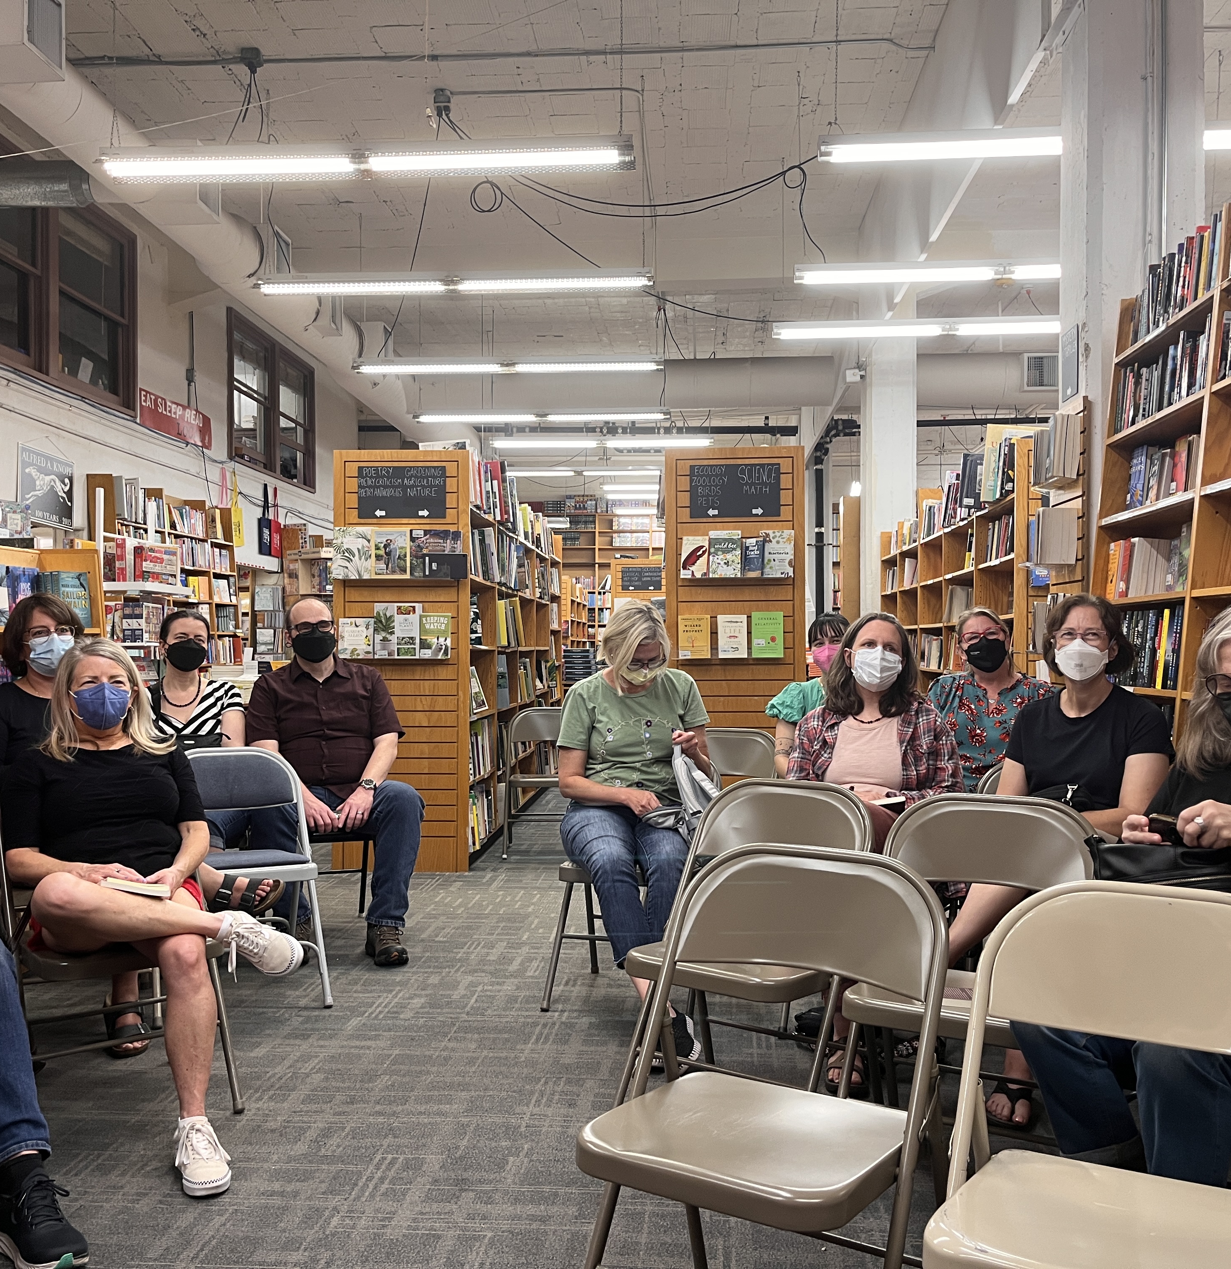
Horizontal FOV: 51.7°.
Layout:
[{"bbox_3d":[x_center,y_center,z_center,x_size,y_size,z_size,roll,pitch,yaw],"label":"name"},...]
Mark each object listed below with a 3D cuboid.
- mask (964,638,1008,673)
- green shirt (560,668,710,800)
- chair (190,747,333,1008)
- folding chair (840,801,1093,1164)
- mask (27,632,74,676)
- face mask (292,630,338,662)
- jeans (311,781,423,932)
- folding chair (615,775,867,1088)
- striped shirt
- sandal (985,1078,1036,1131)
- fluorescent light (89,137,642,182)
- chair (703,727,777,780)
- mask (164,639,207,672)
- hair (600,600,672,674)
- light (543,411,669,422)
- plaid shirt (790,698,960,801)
[{"bbox_3d":[1.238,0.069,4.250,0.150,0.120,0.090,-11,-1,16],"label":"mask"},{"bbox_3d":[0.060,0.320,3.970,0.460,0.440,0.300,0,0,-5],"label":"green shirt"},{"bbox_3d":[-1.210,0.755,4.090,0.460,0.790,0.500,0,-1,-28],"label":"chair"},{"bbox_3d":[0.691,0.737,2.500,0.460,0.770,0.500,0,-1,30],"label":"folding chair"},{"bbox_3d":[-1.641,0.060,3.700,0.132,0.128,0.085,0,-1,-30],"label":"mask"},{"bbox_3d":[-1.112,0.044,4.700,0.160,0.120,0.090,0,-1,-22],"label":"face mask"},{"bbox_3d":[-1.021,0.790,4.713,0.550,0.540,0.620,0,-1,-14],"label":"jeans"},{"bbox_3d":[0.300,0.760,2.910,0.460,0.790,0.500,0,-1,33],"label":"folding chair"},{"bbox_3d":[-1.581,0.369,4.640,0.410,0.460,0.260,0,-1,-25],"label":"striped shirt"},{"bbox_3d":[0.960,1.115,3.040,0.100,0.085,0.250,0,-1,27],"label":"sandal"},{"bbox_3d":[-1.138,-2.144,5.734,2.440,0.110,0.140,0,0,4],"label":"fluorescent light"},{"bbox_3d":[0.365,0.769,4.963,0.460,0.760,0.480,0,-1,20],"label":"chair"},{"bbox_3d":[-1.575,0.075,4.660,0.145,0.115,0.090,0,-1,-26],"label":"mask"},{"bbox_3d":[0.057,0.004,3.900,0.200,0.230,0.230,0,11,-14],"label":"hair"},{"bbox_3d":[-0.087,-2.059,12.000,1.210,0.100,0.170,0,-1,4],"label":"light"},{"bbox_3d":[0.732,0.441,3.580,0.490,0.540,0.320,0,-1,13],"label":"plaid shirt"}]

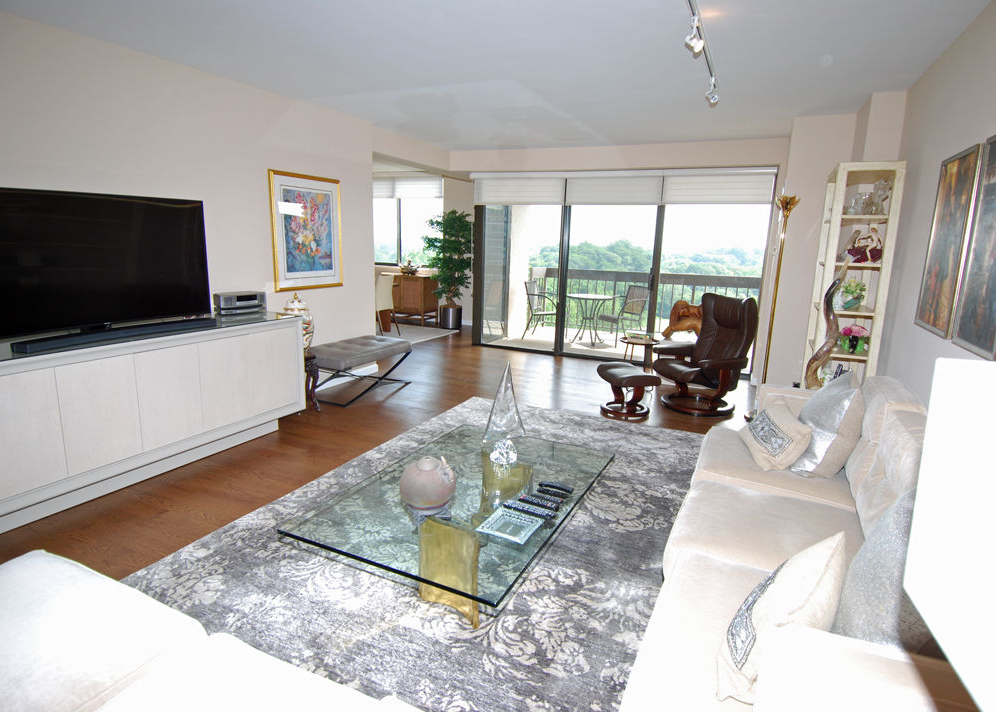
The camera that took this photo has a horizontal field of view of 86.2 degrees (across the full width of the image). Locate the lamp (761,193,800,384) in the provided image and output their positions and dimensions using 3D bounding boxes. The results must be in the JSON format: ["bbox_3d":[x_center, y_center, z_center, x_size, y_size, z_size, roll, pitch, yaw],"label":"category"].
[{"bbox_3d":[2.252,-0.361,4.367,0.250,1.830,0.250,7,13,25],"label":"lamp"}]

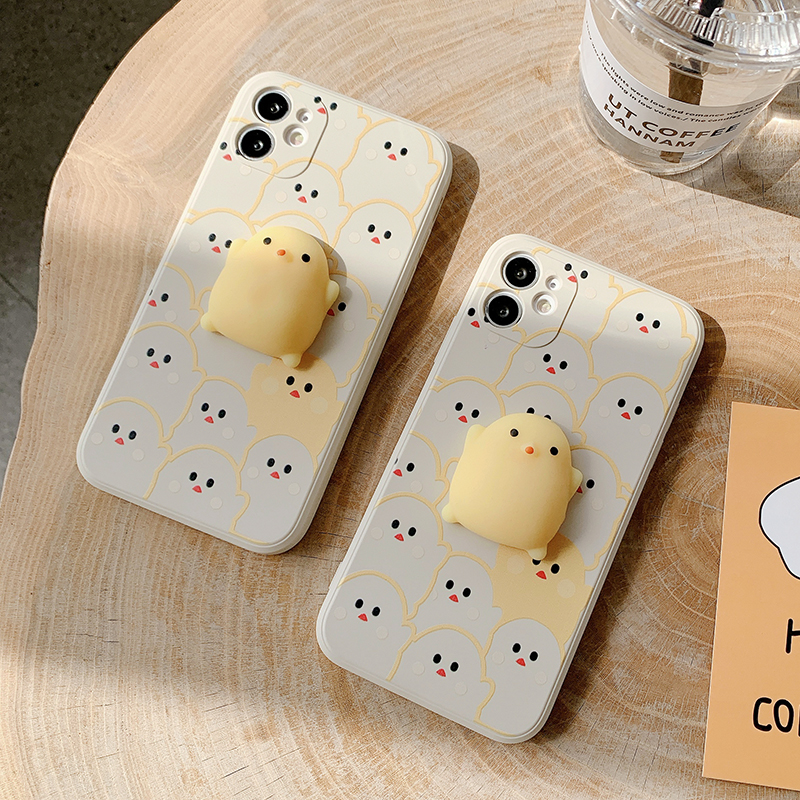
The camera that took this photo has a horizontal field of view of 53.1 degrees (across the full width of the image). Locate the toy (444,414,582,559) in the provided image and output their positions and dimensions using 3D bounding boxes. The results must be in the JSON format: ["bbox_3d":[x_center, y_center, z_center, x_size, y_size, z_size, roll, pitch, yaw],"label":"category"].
[{"bbox_3d":[0.036,0.024,0.246,0.037,0.018,0.042,25,82,3],"label":"toy"}]

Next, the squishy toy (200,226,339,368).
[{"bbox_3d":[-0.040,-0.035,0.254,0.038,0.018,0.042,25,82,1],"label":"squishy toy"}]

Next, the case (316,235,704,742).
[{"bbox_3d":[0.037,0.025,0.260,0.079,0.012,0.154,25,82,3],"label":"case"}]

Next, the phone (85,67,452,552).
[{"bbox_3d":[-0.042,-0.032,0.268,0.079,0.012,0.154,22,82,1],"label":"phone"}]

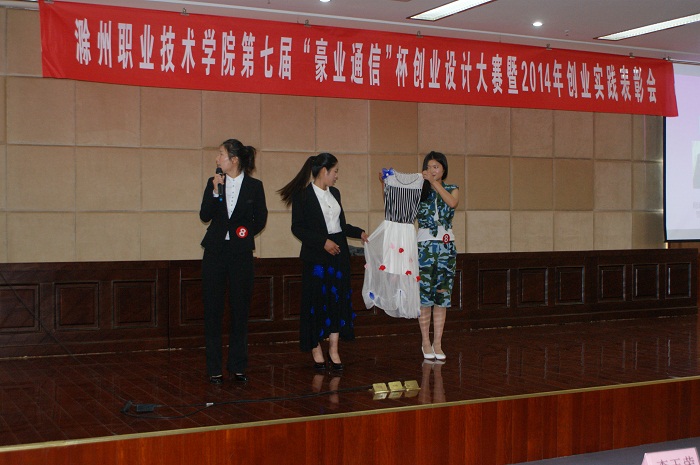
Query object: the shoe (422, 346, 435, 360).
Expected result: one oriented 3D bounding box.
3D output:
[{"bbox_3d":[0.641,0.974,7.106,0.080,0.090,0.225,0,1,-15],"label":"shoe"}]

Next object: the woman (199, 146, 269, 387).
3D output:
[{"bbox_3d":[-0.820,0.194,6.128,0.490,1.690,0.360,0,1,2],"label":"woman"}]

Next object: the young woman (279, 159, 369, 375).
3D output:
[{"bbox_3d":[-0.207,0.216,6.661,0.550,1.625,0.460,-1,1,-37],"label":"young woman"}]

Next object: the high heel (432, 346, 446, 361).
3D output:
[{"bbox_3d":[0.727,0.974,7.106,0.080,0.090,0.225,0,1,-15],"label":"high heel"}]

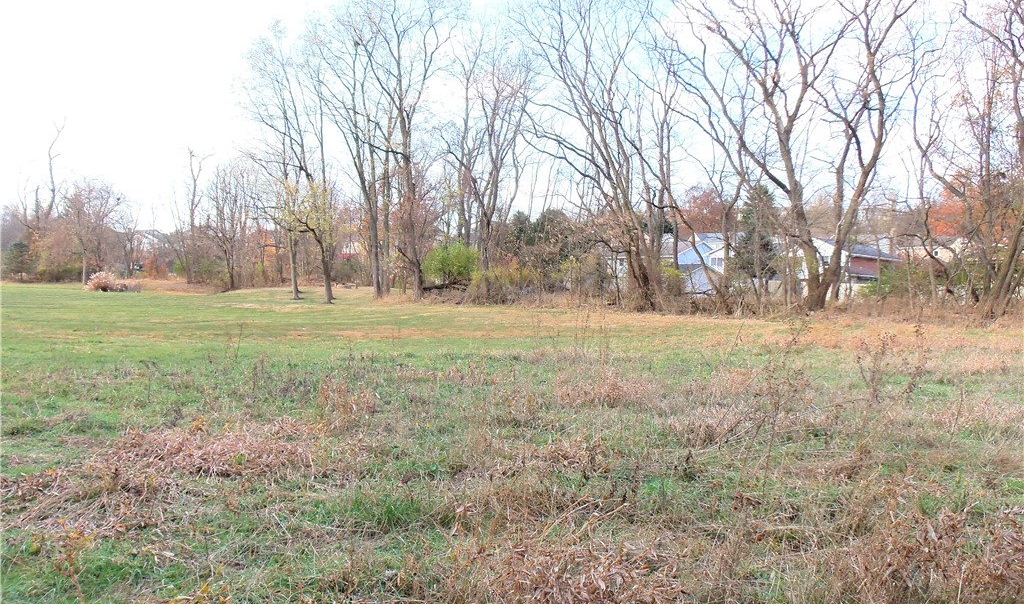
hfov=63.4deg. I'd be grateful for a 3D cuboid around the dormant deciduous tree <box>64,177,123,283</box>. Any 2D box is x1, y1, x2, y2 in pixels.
[{"bbox_3d":[-38.298,-6.439,75.800,5.310,9.670,5.200,0,2,0],"label":"dormant deciduous tree"}]

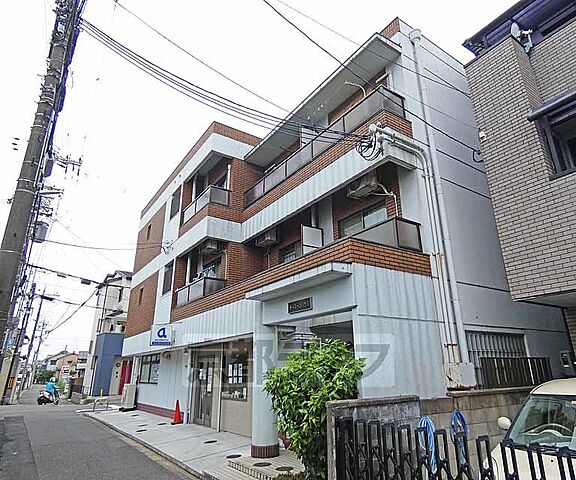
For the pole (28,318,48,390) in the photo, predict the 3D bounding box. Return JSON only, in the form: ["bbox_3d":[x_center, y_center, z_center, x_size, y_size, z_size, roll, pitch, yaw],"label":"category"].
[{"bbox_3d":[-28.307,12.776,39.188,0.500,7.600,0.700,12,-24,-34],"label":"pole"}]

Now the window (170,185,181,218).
[{"bbox_3d":[-4.285,-1.389,13.318,0.125,0.998,1.040,12,-24,-34],"label":"window"}]

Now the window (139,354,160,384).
[{"bbox_3d":[-5.418,5.053,13.613,0.120,1.100,2.500,12,-24,-34],"label":"window"}]

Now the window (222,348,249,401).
[{"bbox_3d":[-1.443,3.656,9.526,0.100,1.420,1.480,13,-24,-34],"label":"window"}]

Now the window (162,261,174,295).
[{"bbox_3d":[-4.316,1.350,12.564,0.125,0.998,0.967,12,-24,-34],"label":"window"}]

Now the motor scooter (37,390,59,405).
[{"bbox_3d":[-12.633,8.171,18.401,0.650,1.030,1.650,0,-19,-4],"label":"motor scooter"}]

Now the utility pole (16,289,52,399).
[{"bbox_3d":[-17.467,7.072,24.074,0.850,7.400,0.400,13,-24,-34],"label":"utility pole"}]

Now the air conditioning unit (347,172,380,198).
[{"bbox_3d":[1.669,-1.277,7.477,0.312,0.562,0.801,12,-24,-34],"label":"air conditioning unit"}]

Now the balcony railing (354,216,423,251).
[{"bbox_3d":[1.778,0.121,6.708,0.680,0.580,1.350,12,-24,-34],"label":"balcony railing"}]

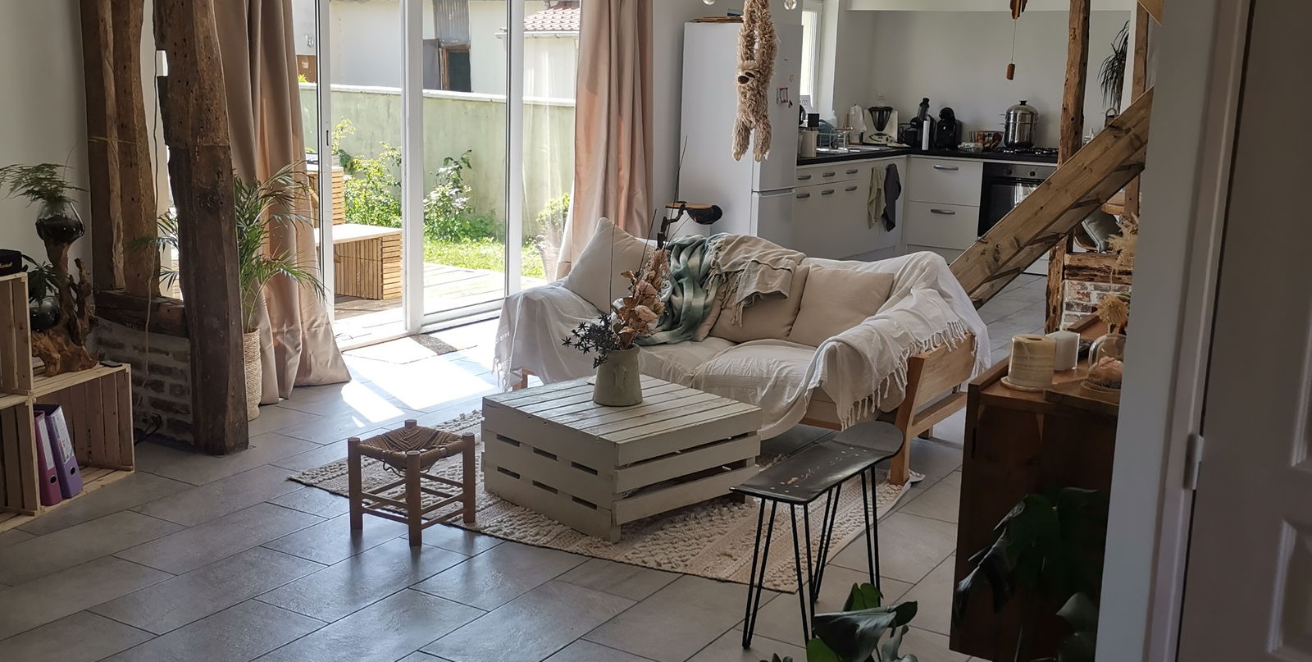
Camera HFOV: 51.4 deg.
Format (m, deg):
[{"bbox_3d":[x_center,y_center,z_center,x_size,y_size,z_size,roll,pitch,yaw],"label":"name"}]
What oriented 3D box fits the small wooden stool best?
[{"bbox_3d":[-0.782,0.486,4.397,0.295,0.306,0.295,9,14,32],"label":"small wooden stool"}]

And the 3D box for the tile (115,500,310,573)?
[{"bbox_3d":[-1.341,0.641,4.249,0.300,0.010,0.600,9,13,30],"label":"tile"}]

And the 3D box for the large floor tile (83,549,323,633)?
[{"bbox_3d":[-1.245,0.726,3.841,0.300,0.010,0.600,9,13,30],"label":"large floor tile"}]

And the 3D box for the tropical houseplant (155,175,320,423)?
[{"bbox_3d":[-1.704,-0.150,5.570,0.650,1.020,0.620,-1,12,-14],"label":"tropical houseplant"}]

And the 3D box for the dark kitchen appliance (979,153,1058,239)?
[{"bbox_3d":[2.878,-1.012,10.544,0.600,0.590,0.550,9,13,31],"label":"dark kitchen appliance"}]

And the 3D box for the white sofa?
[{"bbox_3d":[0.337,0.007,5.839,1.940,0.740,0.930,10,14,33],"label":"white sofa"}]

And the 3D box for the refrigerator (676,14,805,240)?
[{"bbox_3d":[0.566,-1.194,9.370,0.620,1.770,0.540,9,14,33],"label":"refrigerator"}]

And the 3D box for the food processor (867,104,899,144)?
[{"bbox_3d":[1.799,-1.641,10.890,0.280,0.310,0.280,6,12,18],"label":"food processor"}]

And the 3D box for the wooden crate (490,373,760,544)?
[{"bbox_3d":[-0.119,0.412,4.735,0.665,0.335,0.690,-10,16,-44],"label":"wooden crate"}]

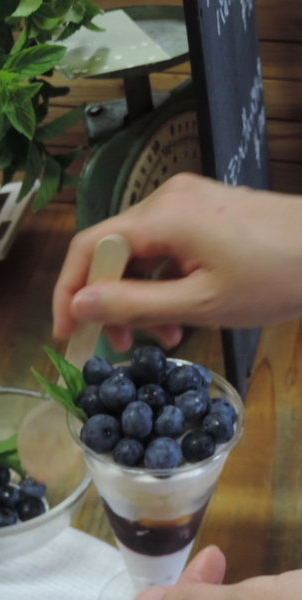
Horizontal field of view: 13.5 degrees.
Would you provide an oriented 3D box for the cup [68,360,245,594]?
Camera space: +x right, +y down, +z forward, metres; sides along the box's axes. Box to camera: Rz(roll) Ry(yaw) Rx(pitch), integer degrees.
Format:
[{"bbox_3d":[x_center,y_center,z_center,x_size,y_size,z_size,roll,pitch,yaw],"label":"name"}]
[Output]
[{"bbox_3d":[0.003,0.101,0.601,0.078,0.125,0.078,0,36,0],"label":"cup"}]

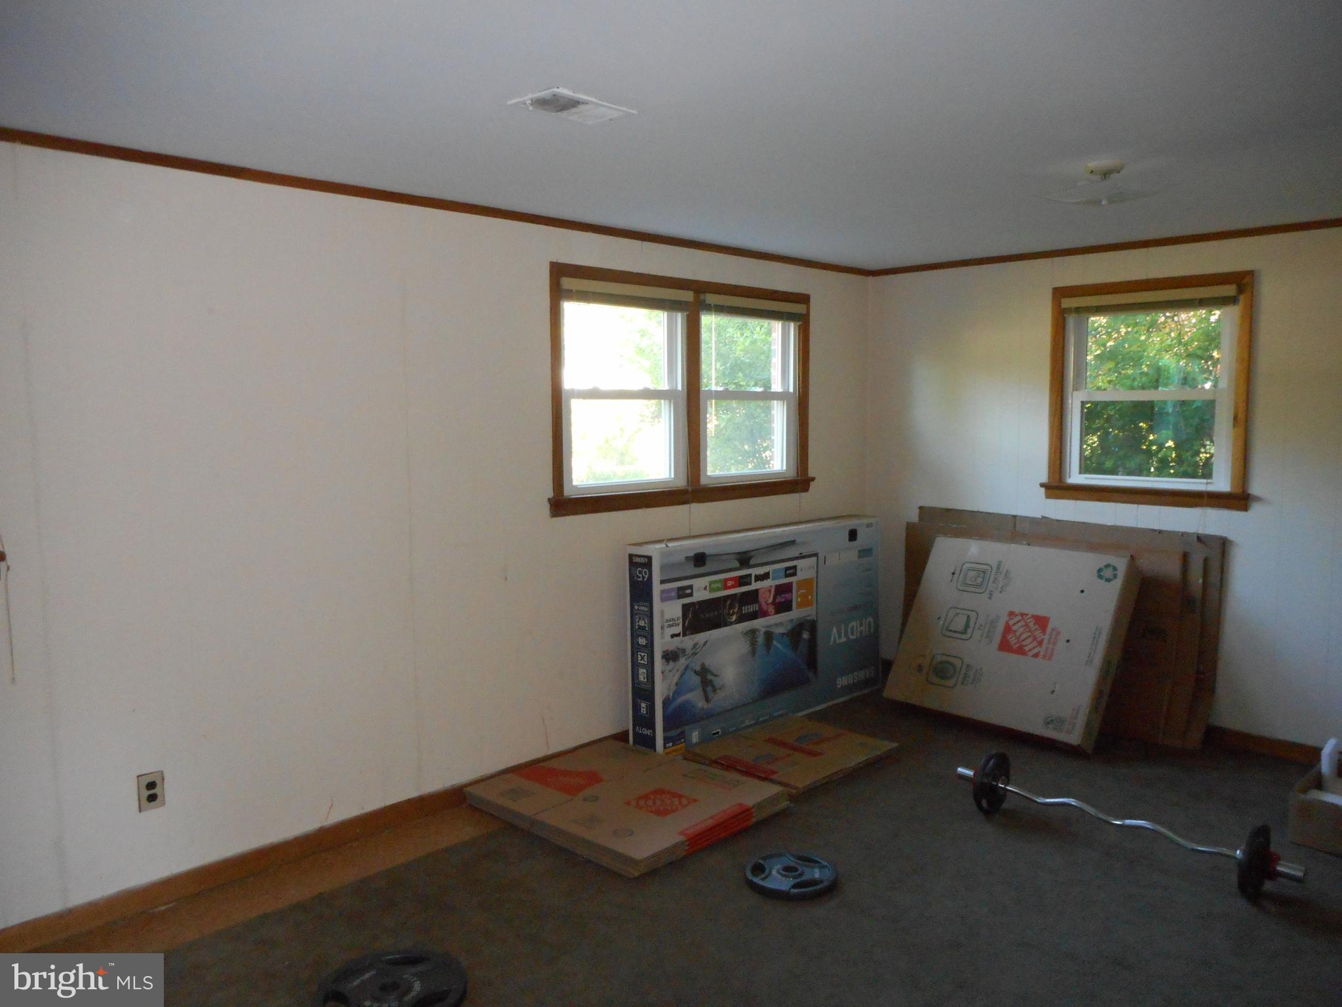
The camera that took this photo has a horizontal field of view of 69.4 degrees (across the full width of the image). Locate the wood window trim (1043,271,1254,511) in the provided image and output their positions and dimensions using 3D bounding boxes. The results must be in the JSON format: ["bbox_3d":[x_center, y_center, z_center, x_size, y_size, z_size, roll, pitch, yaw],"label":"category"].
[{"bbox_3d":[2.140,-0.501,4.416,0.090,1.018,0.902,-6,8,-44],"label":"wood window trim"}]

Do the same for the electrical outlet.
[{"bbox_3d":[-1.590,0.881,2.970,0.071,0.115,0.012,-6,8,-44],"label":"electrical outlet"}]

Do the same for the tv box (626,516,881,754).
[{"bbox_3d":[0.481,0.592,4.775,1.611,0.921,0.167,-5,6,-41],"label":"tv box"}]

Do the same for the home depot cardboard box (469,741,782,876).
[{"bbox_3d":[-0.177,1.124,3.724,0.916,0.058,0.805,5,8,42],"label":"home depot cardboard box"}]

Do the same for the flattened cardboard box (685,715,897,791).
[{"bbox_3d":[0.547,1.082,4.277,0.741,0.030,0.599,-6,8,-44],"label":"flattened cardboard box"}]

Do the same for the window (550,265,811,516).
[{"bbox_3d":[0.120,-0.518,4.541,1.742,1.029,0.100,-6,8,-44],"label":"window"}]

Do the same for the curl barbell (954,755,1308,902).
[{"bbox_3d":[1.510,1.072,3.329,1.160,0.236,0.236,6,8,45],"label":"curl barbell"}]

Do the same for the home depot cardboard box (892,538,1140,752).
[{"bbox_3d":[1.610,0.638,4.642,0.971,0.884,0.158,6,-24,45],"label":"home depot cardboard box"}]

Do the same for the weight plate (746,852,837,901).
[{"bbox_3d":[0.388,1.190,3.135,0.289,0.042,0.289,0,6,0],"label":"weight plate"}]

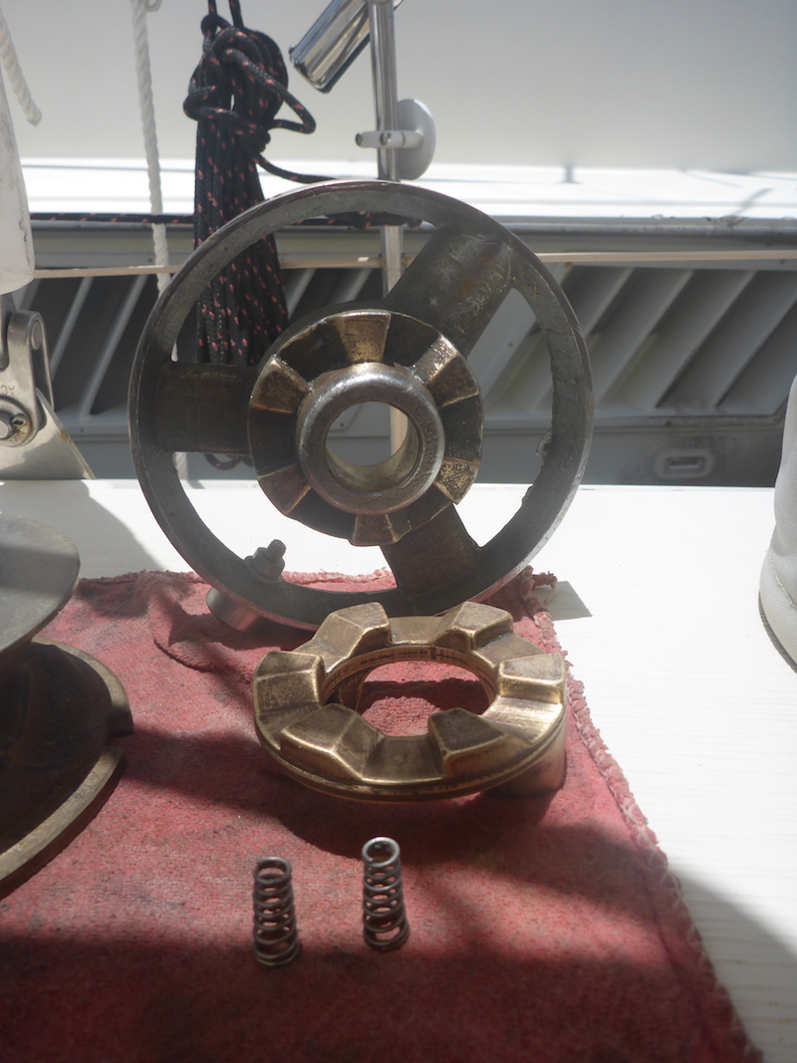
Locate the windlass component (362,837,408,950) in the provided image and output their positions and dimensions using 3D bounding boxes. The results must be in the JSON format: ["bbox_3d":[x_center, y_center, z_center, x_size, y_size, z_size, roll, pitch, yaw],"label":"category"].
[{"bbox_3d":[-0.004,0.102,0.242,0.012,0.030,0.012,-3,21,1],"label":"windlass component"}]

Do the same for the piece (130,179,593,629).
[{"bbox_3d":[-0.012,-0.042,0.371,0.204,0.204,0.045,-4,22,-5],"label":"piece"}]

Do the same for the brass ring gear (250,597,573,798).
[{"bbox_3d":[0.004,0.054,0.245,0.089,0.039,0.089,-3,21,0],"label":"brass ring gear"}]

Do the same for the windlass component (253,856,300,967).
[{"bbox_3d":[-0.034,0.106,0.239,0.012,0.030,0.012,0,21,0],"label":"windlass component"}]

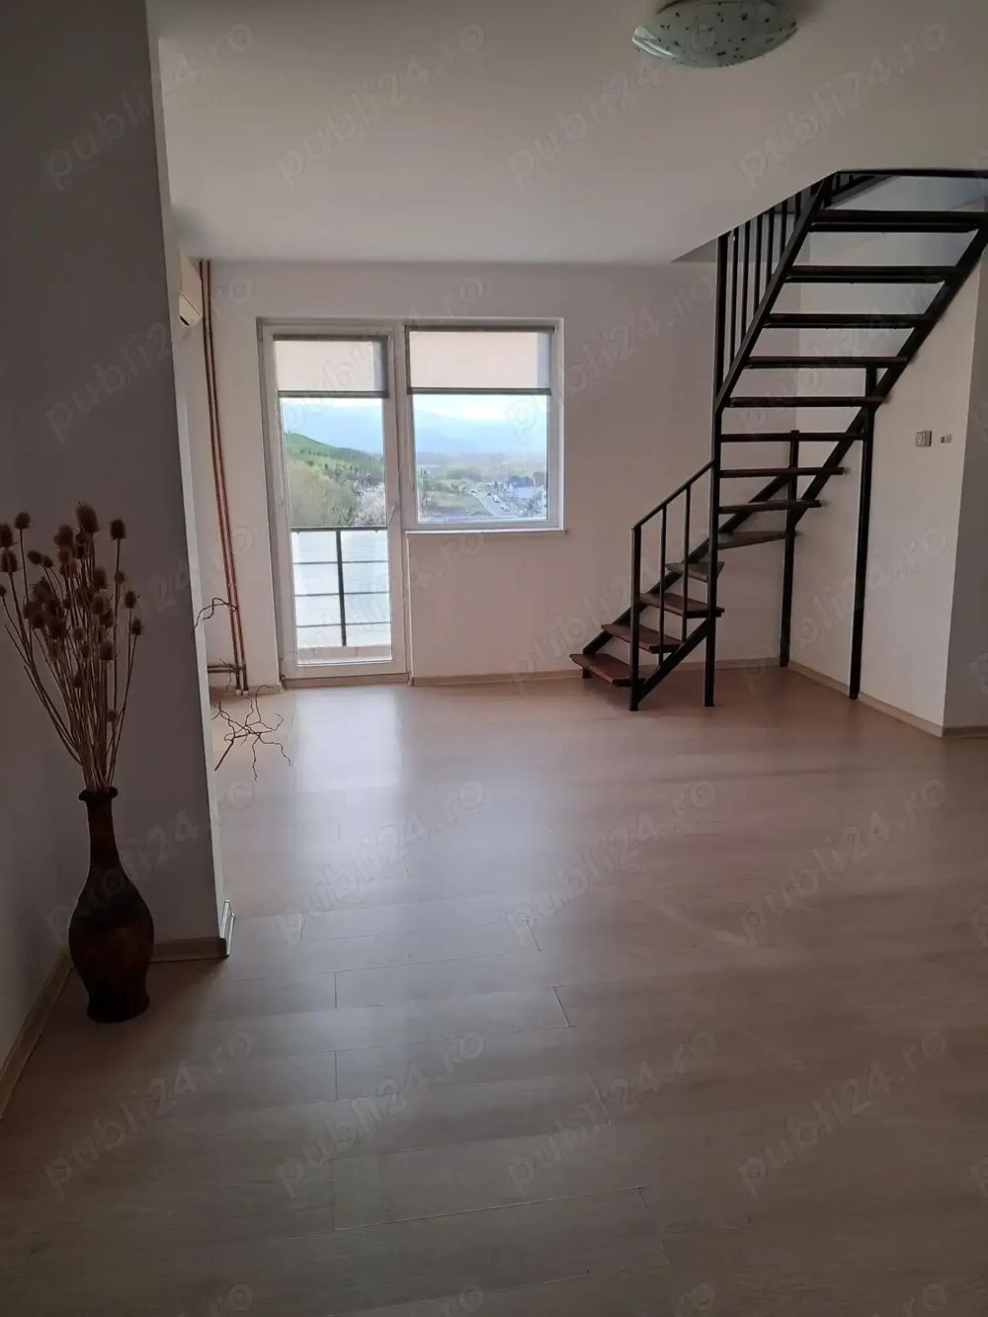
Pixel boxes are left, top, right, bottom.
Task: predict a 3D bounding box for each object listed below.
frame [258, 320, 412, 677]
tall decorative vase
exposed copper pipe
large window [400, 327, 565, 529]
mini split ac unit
[{"bbox_3d":[-0.915,-0.902,6.137,0.798,2.110,0.120,-3,12,-9],"label":"frame"},{"bbox_3d":[-0.996,0.623,2.644,0.226,0.595,0.226,-3,12,-9],"label":"tall decorative vase"},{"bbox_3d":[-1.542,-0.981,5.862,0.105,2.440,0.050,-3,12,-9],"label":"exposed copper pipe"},{"bbox_3d":[-0.056,-1.382,6.179,0.955,1.200,0.100,-3,12,-9],"label":"large window"},{"bbox_3d":[-1.535,-1.735,4.857,0.223,0.278,0.840,-3,12,-9],"label":"mini split ac unit"}]

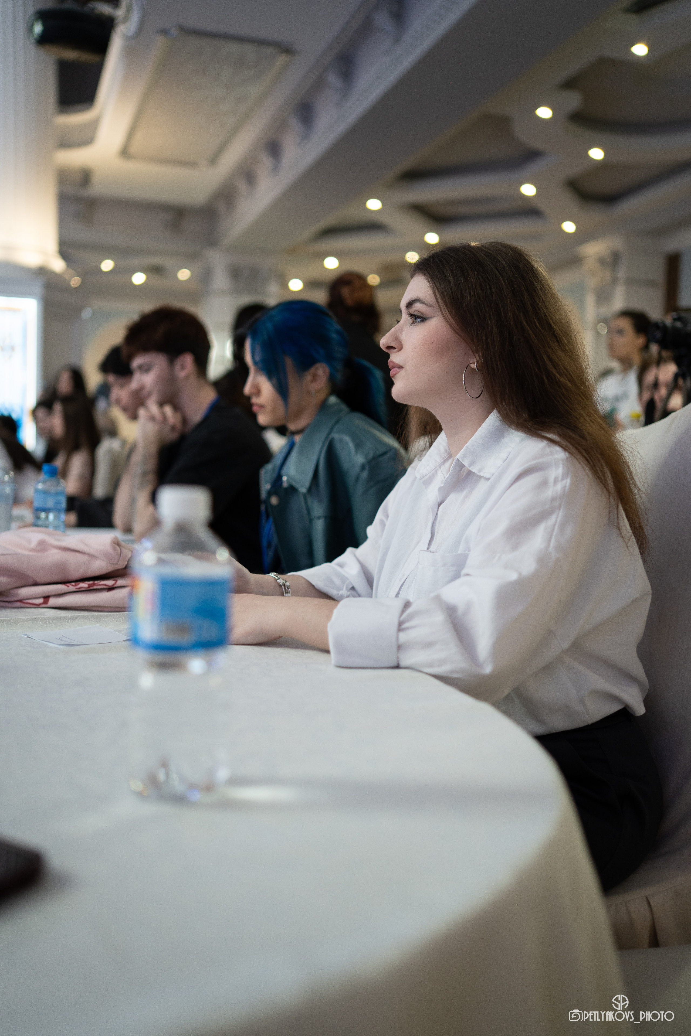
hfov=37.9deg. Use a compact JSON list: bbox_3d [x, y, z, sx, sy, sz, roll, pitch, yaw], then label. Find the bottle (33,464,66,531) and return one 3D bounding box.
[{"bbox_3d":[-0.590,-0.004,2.010,0.065,0.207,0.065,2,4,18],"label":"bottle"}]

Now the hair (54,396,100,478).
[{"bbox_3d":[-1.190,-0.365,4.500,0.220,0.380,0.230,-1,4,-20],"label":"hair"}]

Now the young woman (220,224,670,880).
[{"bbox_3d":[0.080,0.260,1.310,0.700,1.260,0.490,-1,4,-22],"label":"young woman"}]

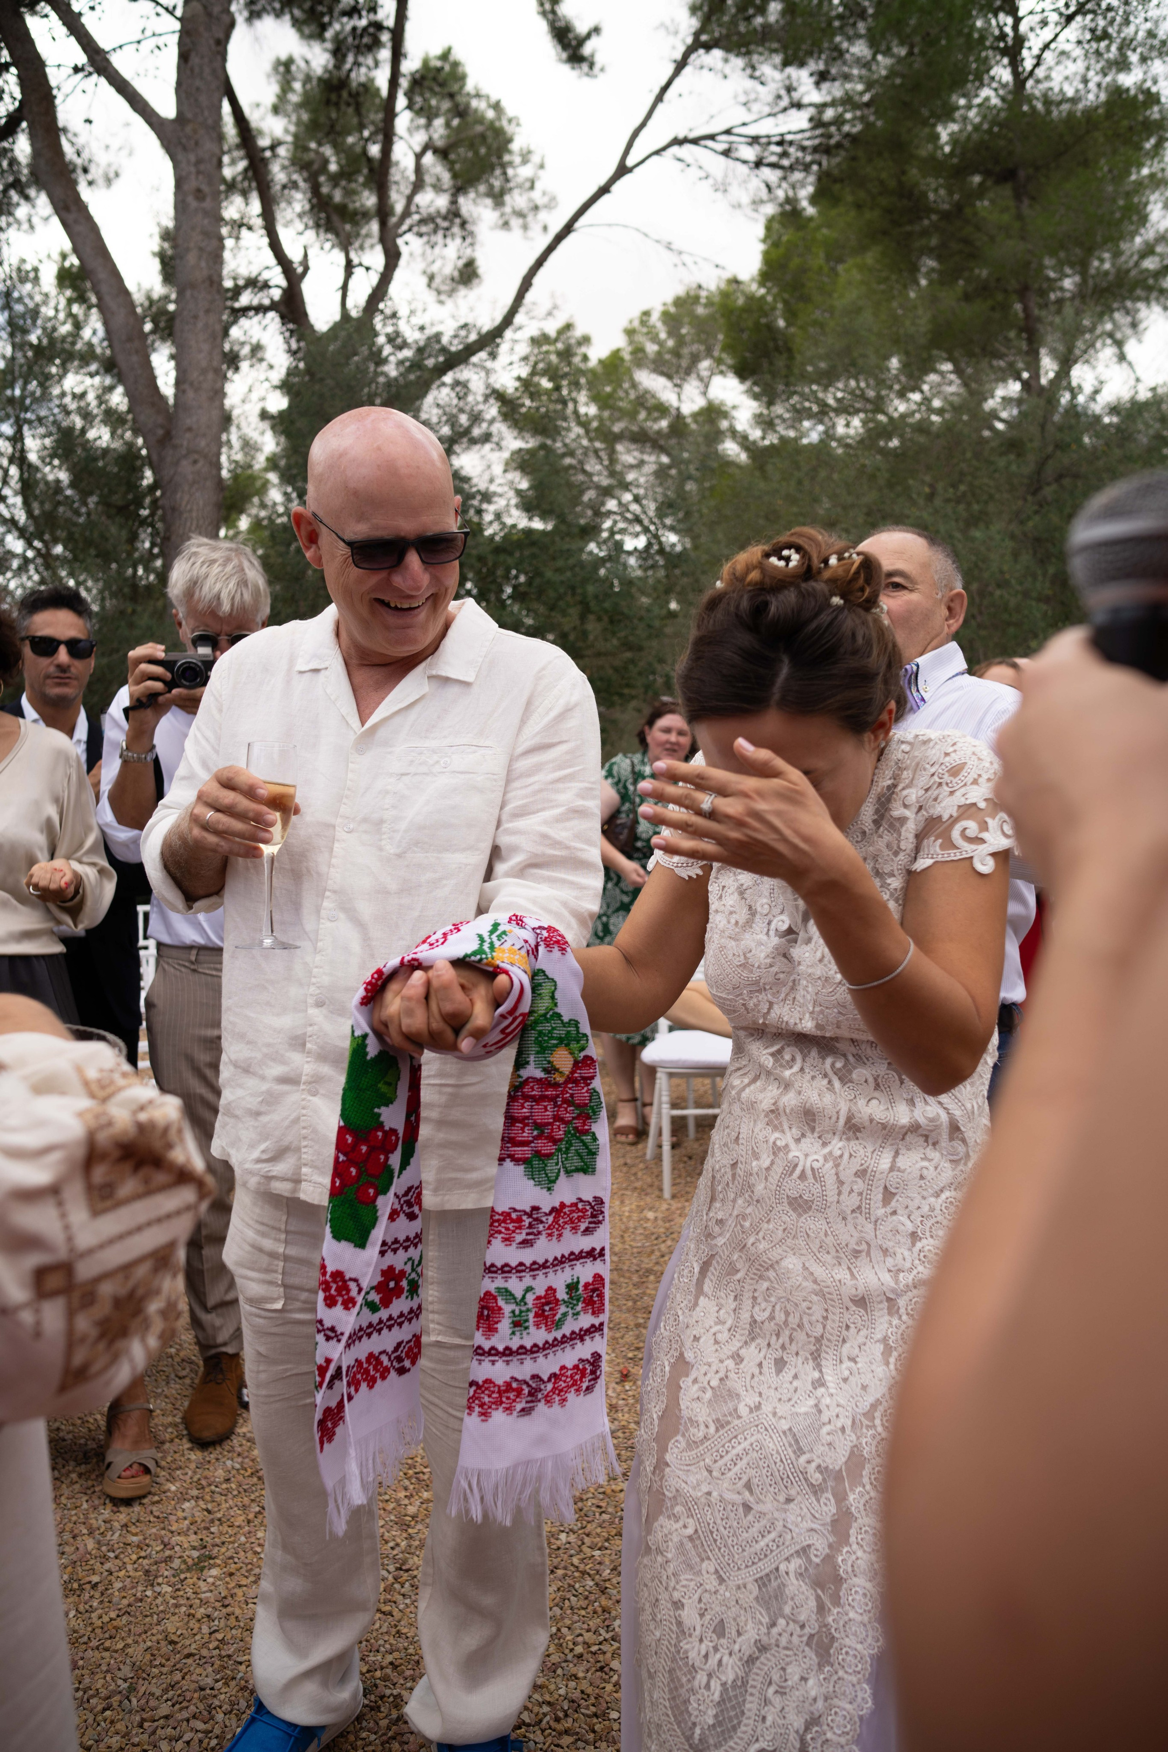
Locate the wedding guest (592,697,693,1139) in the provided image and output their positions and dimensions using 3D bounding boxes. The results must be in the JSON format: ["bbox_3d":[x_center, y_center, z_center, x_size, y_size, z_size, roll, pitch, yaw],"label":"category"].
[{"bbox_3d":[0.251,0.158,4.467,0.520,1.670,0.360,-1,3,-9],"label":"wedding guest"}]

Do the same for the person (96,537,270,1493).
[{"bbox_3d":[-0.701,0.237,2.317,0.530,1.760,0.450,-1,3,-9],"label":"person"}]

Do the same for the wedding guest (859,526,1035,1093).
[{"bbox_3d":[0.542,0.291,1.910,0.350,1.700,0.490,-3,5,-43],"label":"wedding guest"}]

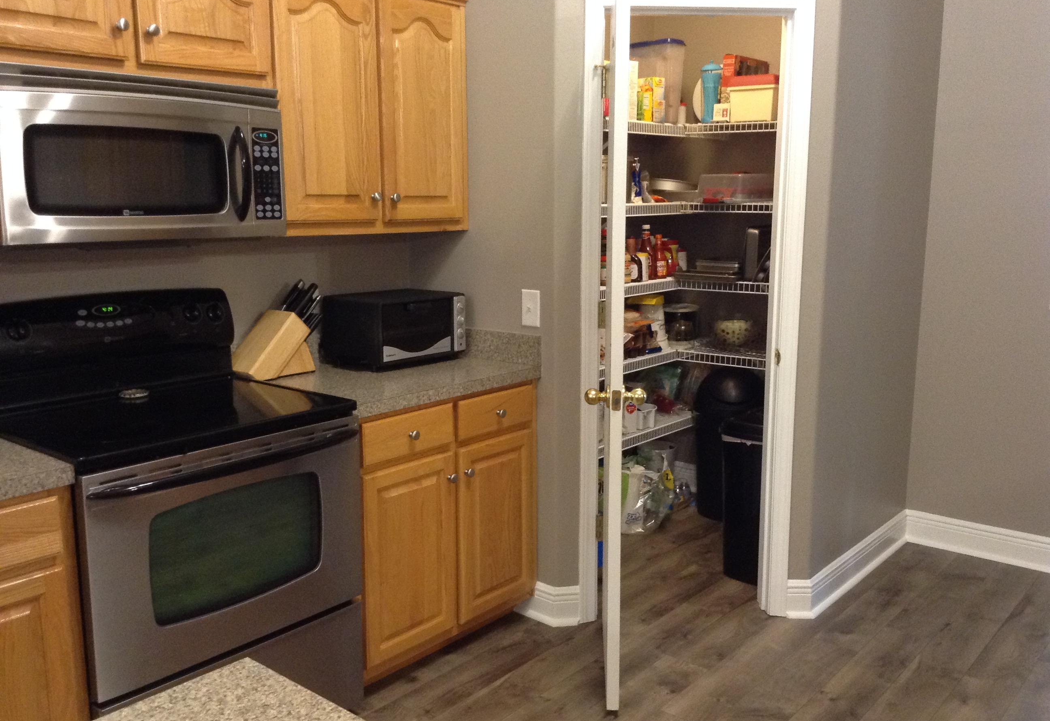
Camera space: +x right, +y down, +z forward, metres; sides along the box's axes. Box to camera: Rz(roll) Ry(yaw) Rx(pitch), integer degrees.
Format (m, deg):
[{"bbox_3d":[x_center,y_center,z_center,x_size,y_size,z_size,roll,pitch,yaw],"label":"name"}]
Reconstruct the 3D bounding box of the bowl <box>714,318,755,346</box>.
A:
[{"bbox_3d":[0.963,-0.118,4.584,0.180,0.106,0.180,0,10,0],"label":"bowl"}]

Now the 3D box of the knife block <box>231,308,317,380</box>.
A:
[{"bbox_3d":[-0.796,-0.055,3.117,0.120,0.204,0.266,7,12,35],"label":"knife block"}]

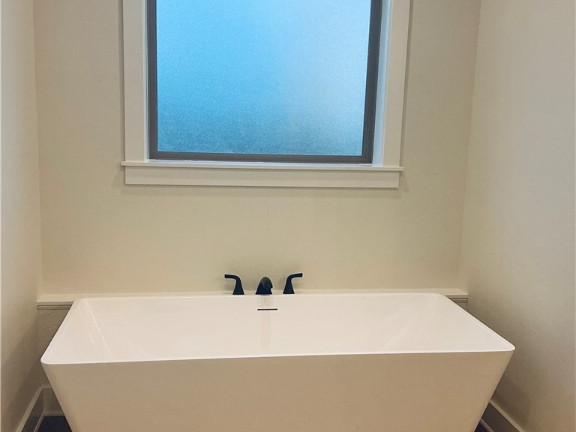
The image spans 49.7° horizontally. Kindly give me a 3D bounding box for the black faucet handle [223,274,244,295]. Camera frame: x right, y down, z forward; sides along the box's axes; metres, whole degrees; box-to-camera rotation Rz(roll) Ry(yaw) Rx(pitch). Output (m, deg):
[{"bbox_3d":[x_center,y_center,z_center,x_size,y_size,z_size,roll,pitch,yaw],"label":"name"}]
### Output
[{"bbox_3d":[-0.252,0.326,2.955,0.094,0.094,0.052,0,9,-9],"label":"black faucet handle"}]

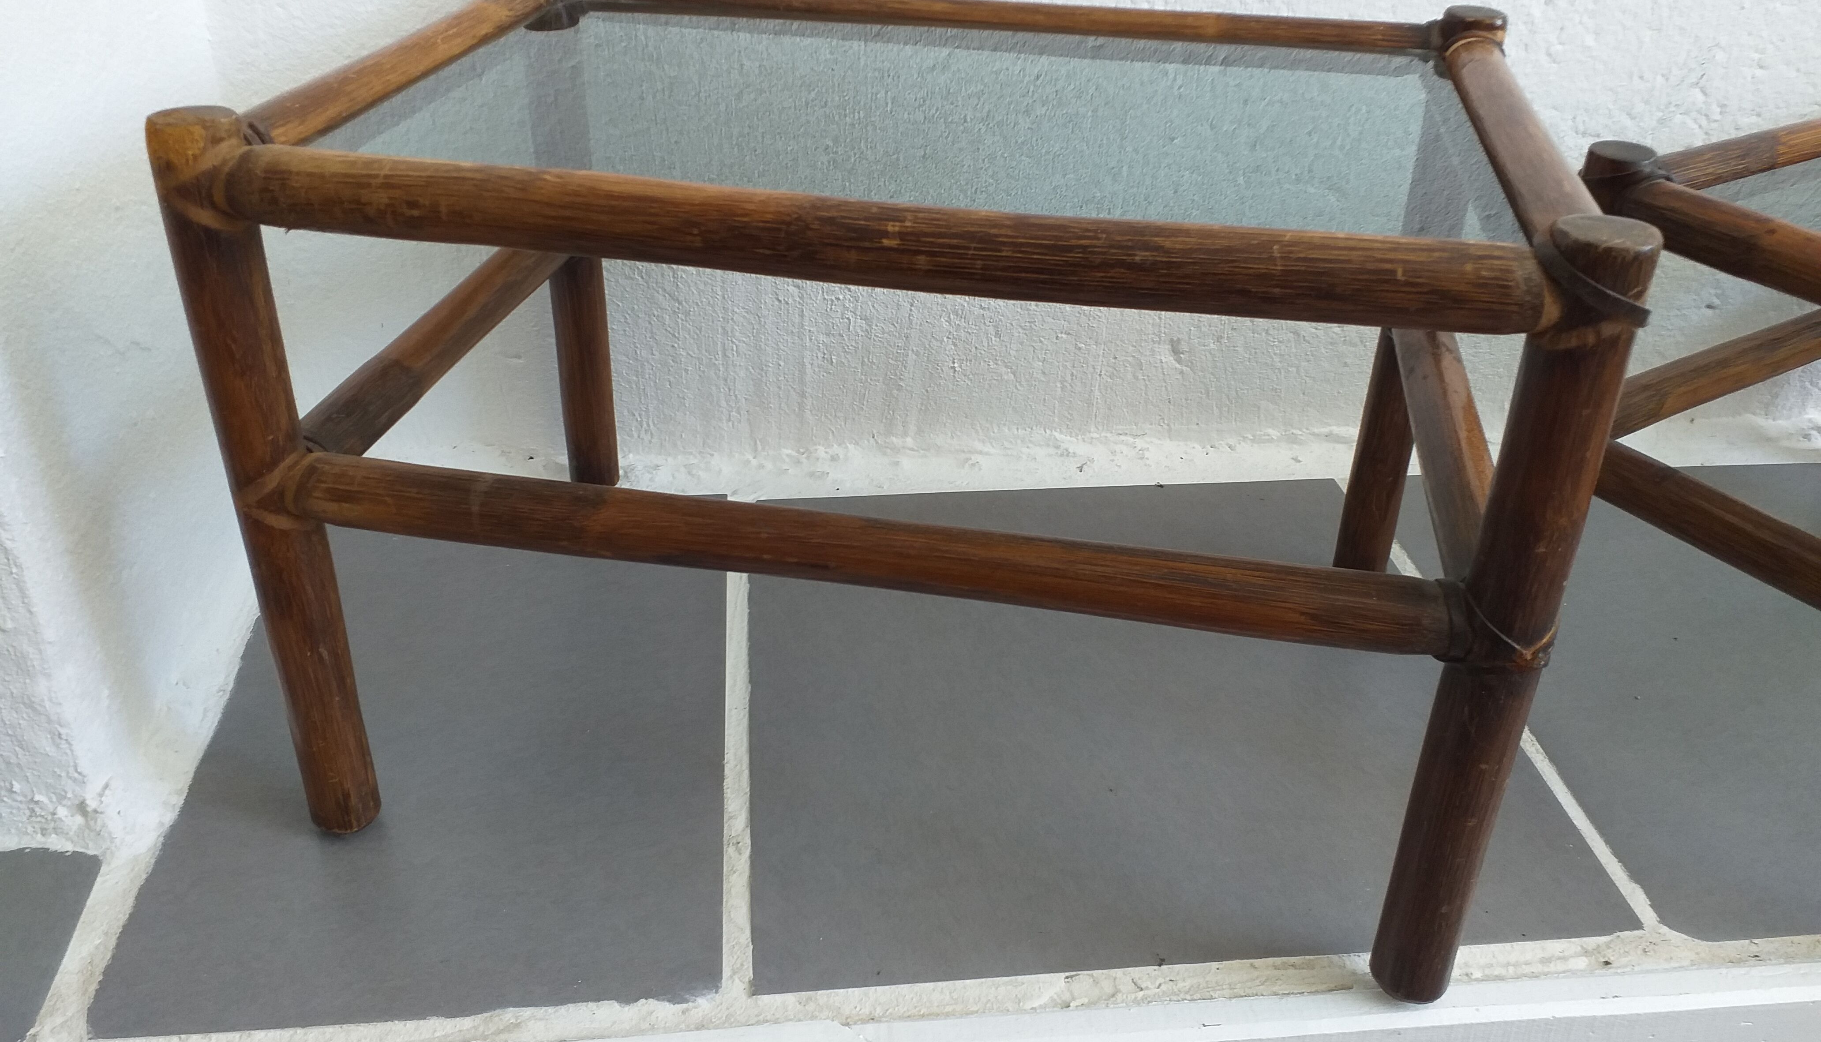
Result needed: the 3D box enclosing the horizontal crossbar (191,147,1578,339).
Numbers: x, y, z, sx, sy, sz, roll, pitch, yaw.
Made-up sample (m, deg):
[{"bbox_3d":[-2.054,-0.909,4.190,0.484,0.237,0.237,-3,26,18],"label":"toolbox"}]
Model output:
[{"bbox_3d":[-0.029,-0.114,0.565,0.527,0.033,0.033,6,33,9],"label":"horizontal crossbar"}]

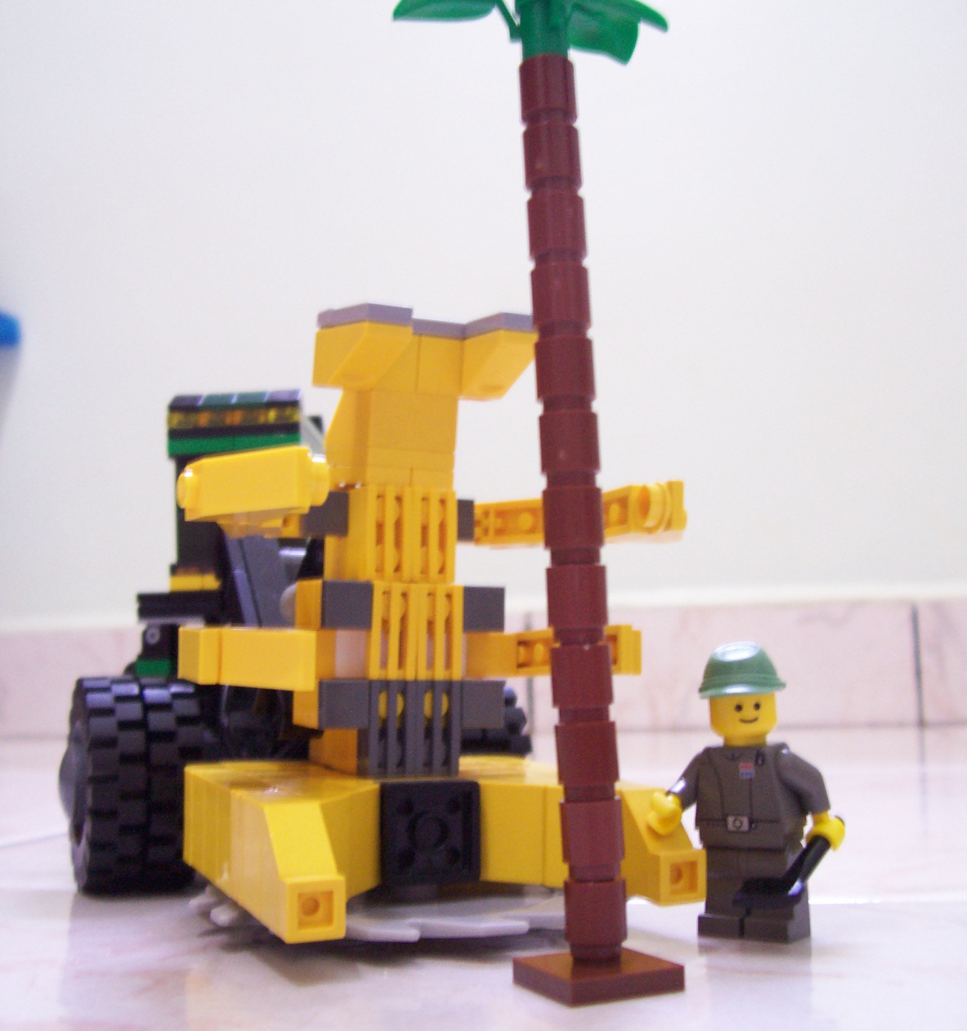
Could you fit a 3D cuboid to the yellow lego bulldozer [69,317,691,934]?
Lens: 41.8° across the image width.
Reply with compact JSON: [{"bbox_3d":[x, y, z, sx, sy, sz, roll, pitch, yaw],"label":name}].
[{"bbox_3d":[-0.032,0.023,0.275,0.100,0.106,0.200,1,-8,-15],"label":"yellow lego bulldozer"}]

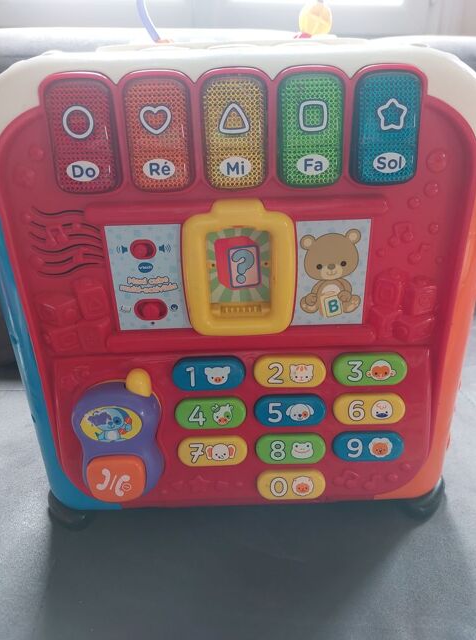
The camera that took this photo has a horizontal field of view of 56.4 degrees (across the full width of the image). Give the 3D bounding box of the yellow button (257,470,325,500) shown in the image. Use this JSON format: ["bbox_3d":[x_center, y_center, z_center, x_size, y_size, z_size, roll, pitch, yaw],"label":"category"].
[{"bbox_3d":[0.043,0.132,0.356,0.054,0.022,0.009,-2,16,0],"label":"yellow button"}]

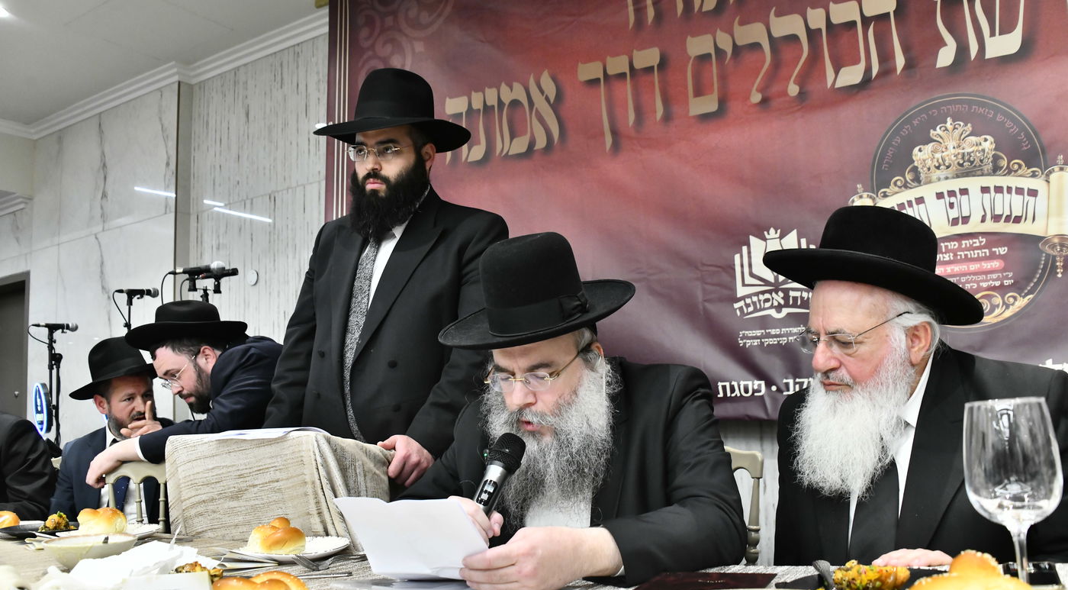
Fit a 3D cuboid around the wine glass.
[{"bbox_3d":[0.440,0.202,0.751,0.091,0.215,0.091,-2,-7,0],"label":"wine glass"}]

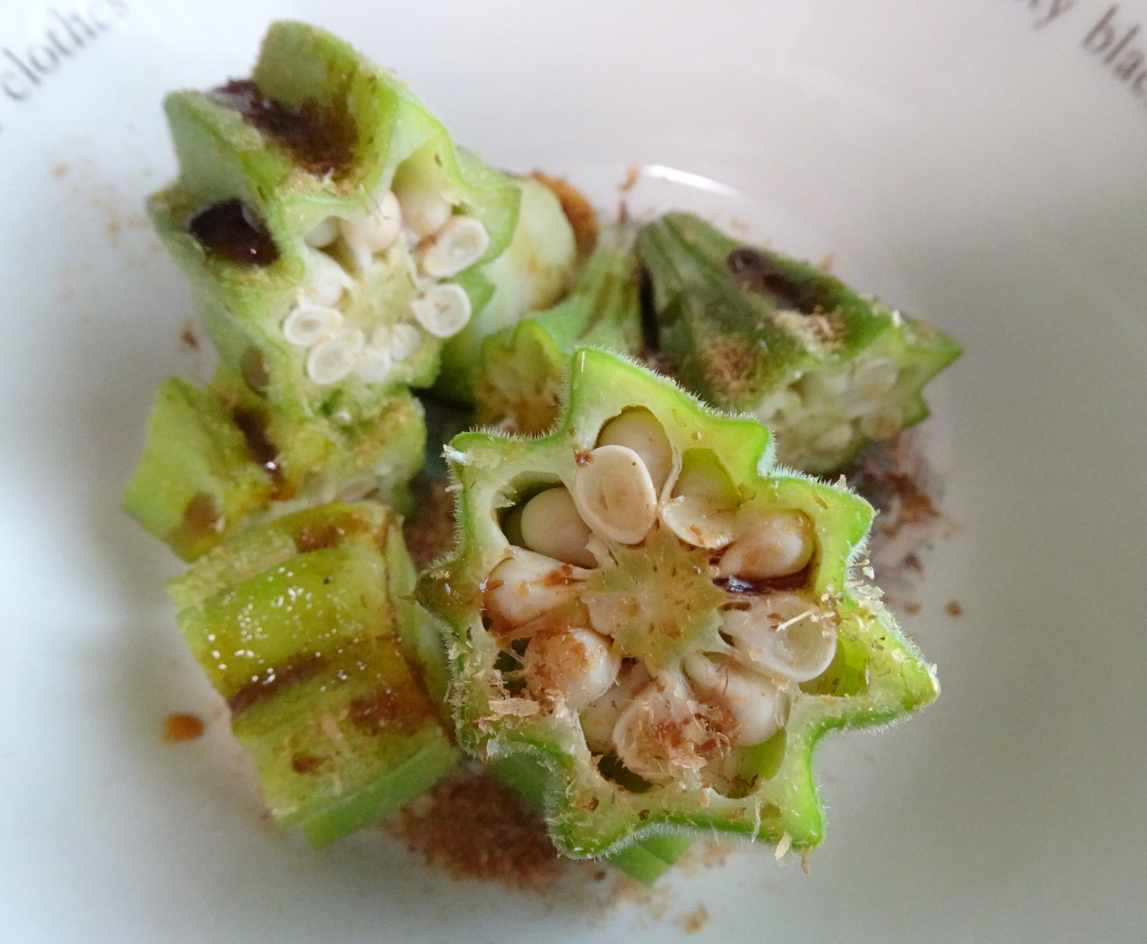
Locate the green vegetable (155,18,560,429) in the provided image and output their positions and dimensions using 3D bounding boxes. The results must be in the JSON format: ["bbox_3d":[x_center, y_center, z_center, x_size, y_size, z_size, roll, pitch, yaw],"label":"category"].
[{"bbox_3d":[-0.024,-0.026,0.091,0.030,0.029,0.026,-47,56,-6],"label":"green vegetable"}]

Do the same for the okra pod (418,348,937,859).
[{"bbox_3d":[0.007,0.009,0.063,0.031,0.021,0.031,0,84,3],"label":"okra pod"}]

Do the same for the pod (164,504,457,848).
[{"bbox_3d":[-0.025,0.020,0.085,0.020,0.025,0.027,-22,82,-10],"label":"pod"}]

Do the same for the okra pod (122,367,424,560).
[{"bbox_3d":[-0.032,-0.001,0.092,0.028,0.023,0.017,-31,58,-4],"label":"okra pod"}]

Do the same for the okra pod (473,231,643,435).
[{"bbox_3d":[-0.002,-0.016,0.100,0.015,0.014,0.022,28,52,4],"label":"okra pod"}]

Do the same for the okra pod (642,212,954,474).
[{"bbox_3d":[0.022,-0.017,0.103,0.023,0.022,0.031,-39,53,-5],"label":"okra pod"}]

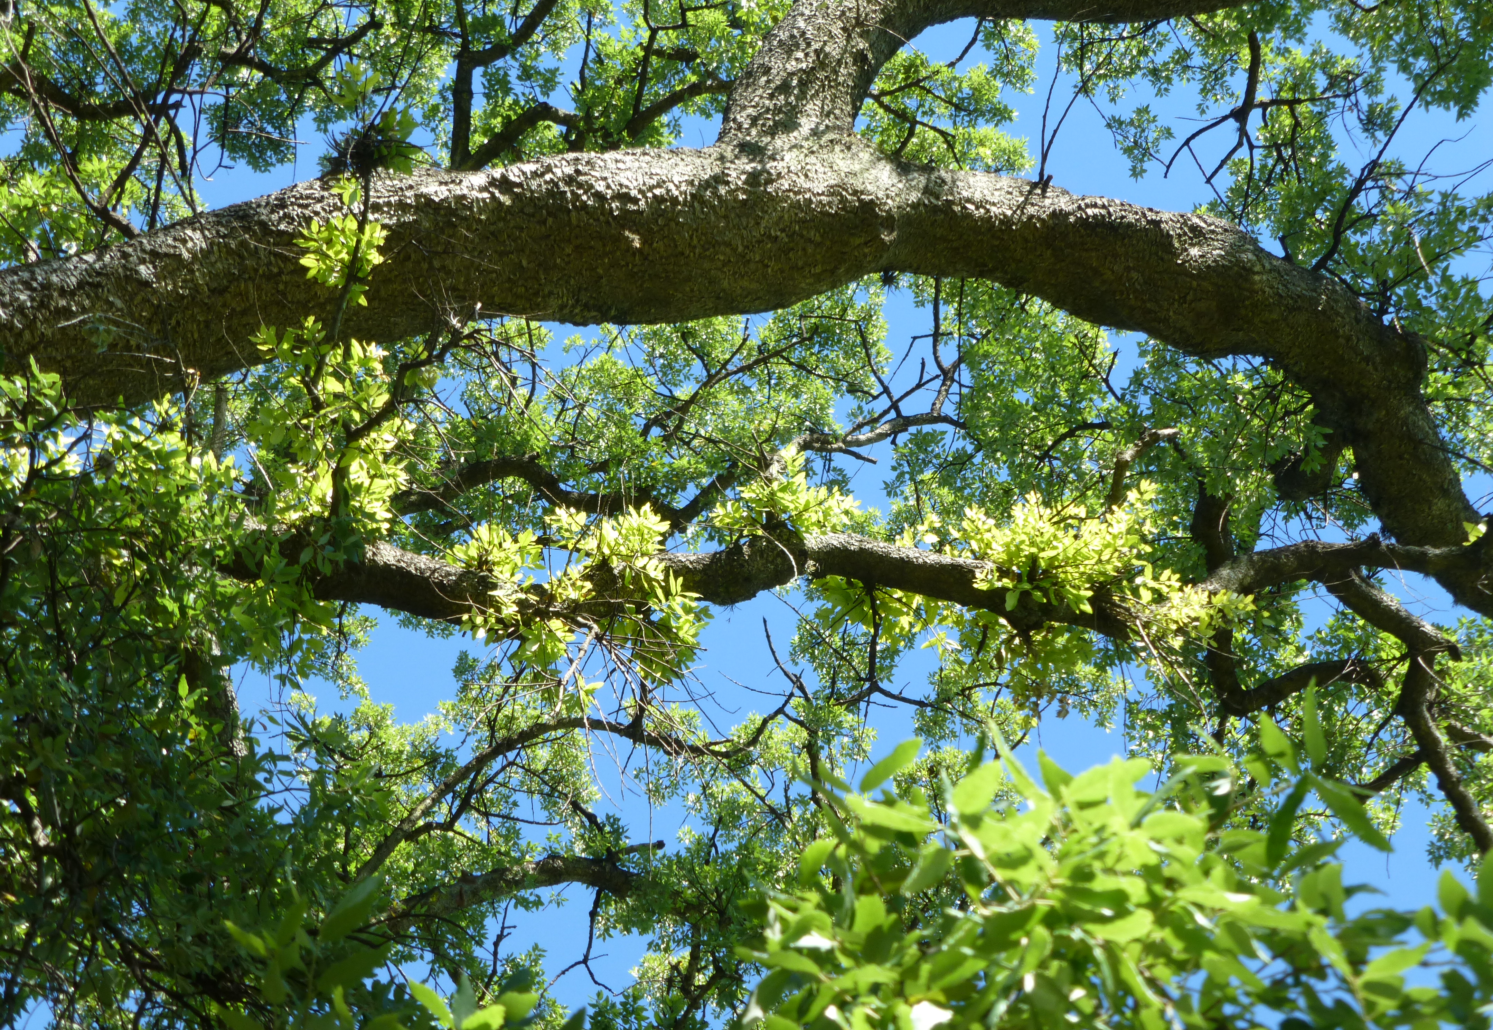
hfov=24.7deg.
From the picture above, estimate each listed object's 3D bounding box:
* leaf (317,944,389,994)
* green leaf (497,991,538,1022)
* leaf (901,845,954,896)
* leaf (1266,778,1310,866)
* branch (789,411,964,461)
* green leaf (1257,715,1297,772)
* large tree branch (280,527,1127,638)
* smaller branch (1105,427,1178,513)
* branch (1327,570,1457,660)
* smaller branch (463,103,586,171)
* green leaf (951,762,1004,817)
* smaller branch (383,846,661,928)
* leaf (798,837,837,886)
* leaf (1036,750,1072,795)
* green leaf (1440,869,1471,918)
[{"bbox_3d":[-0.347,0.399,3.000,0.074,0.014,0.031,-31,-75,-14],"label":"leaf"},{"bbox_3d":[-0.182,0.389,2.700,0.037,0.023,0.020,-20,-6,-6],"label":"green leaf"},{"bbox_3d":[0.143,0.283,2.700,0.050,0.025,0.020,-40,-7,-2],"label":"leaf"},{"bbox_3d":[0.432,0.243,2.700,0.022,0.073,0.020,21,-1,10],"label":"leaf"},{"bbox_3d":[0.401,-0.243,10.500,0.546,0.130,0.130,-9,-37,0],"label":"branch"},{"bbox_3d":[0.468,0.202,3.000,0.026,0.059,0.014,-34,-14,10],"label":"green leaf"},{"bbox_3d":[-0.111,0.165,8.400,2.119,0.240,0.240,3,-37,0],"label":"large tree branch"},{"bbox_3d":[1.000,-0.116,8.600,0.082,0.100,0.256,38,-85,5],"label":"smaller branch"},{"bbox_3d":[1.629,0.250,8.600,0.363,0.100,0.120,31,4,10],"label":"branch"},{"bbox_3d":[-0.685,-1.156,10.500,0.411,0.150,0.122,-27,-83,0],"label":"smaller branch"},{"bbox_3d":[0.204,0.241,3.000,0.037,0.059,0.014,40,-14,-11],"label":"green leaf"},{"bbox_3d":[-0.770,1.258,11.500,0.925,0.190,0.190,-11,-37,0],"label":"smaller branch"},{"bbox_3d":[0.062,0.304,3.000,0.025,0.049,0.014,36,-14,-10],"label":"leaf"},{"bbox_3d":[0.245,0.209,2.700,0.020,0.051,0.020,-30,-6,2],"label":"leaf"},{"bbox_3d":[0.624,0.333,3.000,0.024,0.046,0.014,-18,-15,5],"label":"green leaf"}]

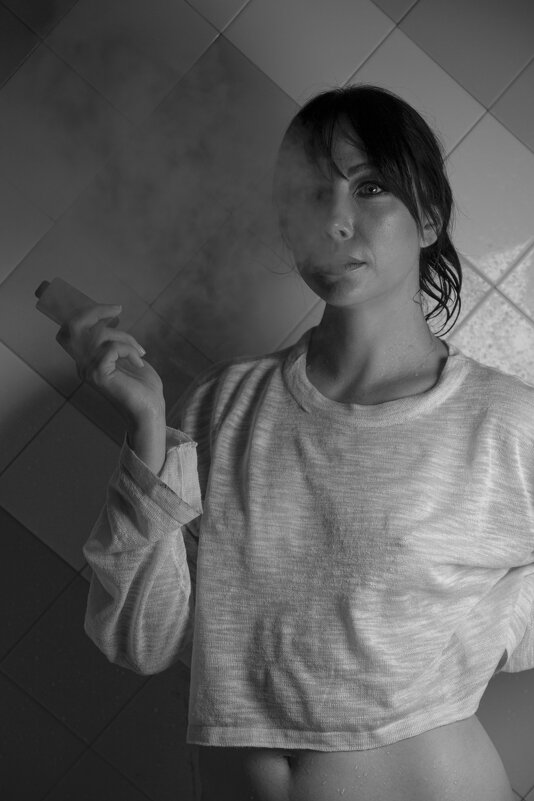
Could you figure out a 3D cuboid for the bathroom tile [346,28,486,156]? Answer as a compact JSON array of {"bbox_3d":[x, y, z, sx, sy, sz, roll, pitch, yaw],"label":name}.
[{"bbox_3d":[0.169,-0.357,2.091,0.152,0.152,0.009,42,-2,-8],"label":"bathroom tile"}]

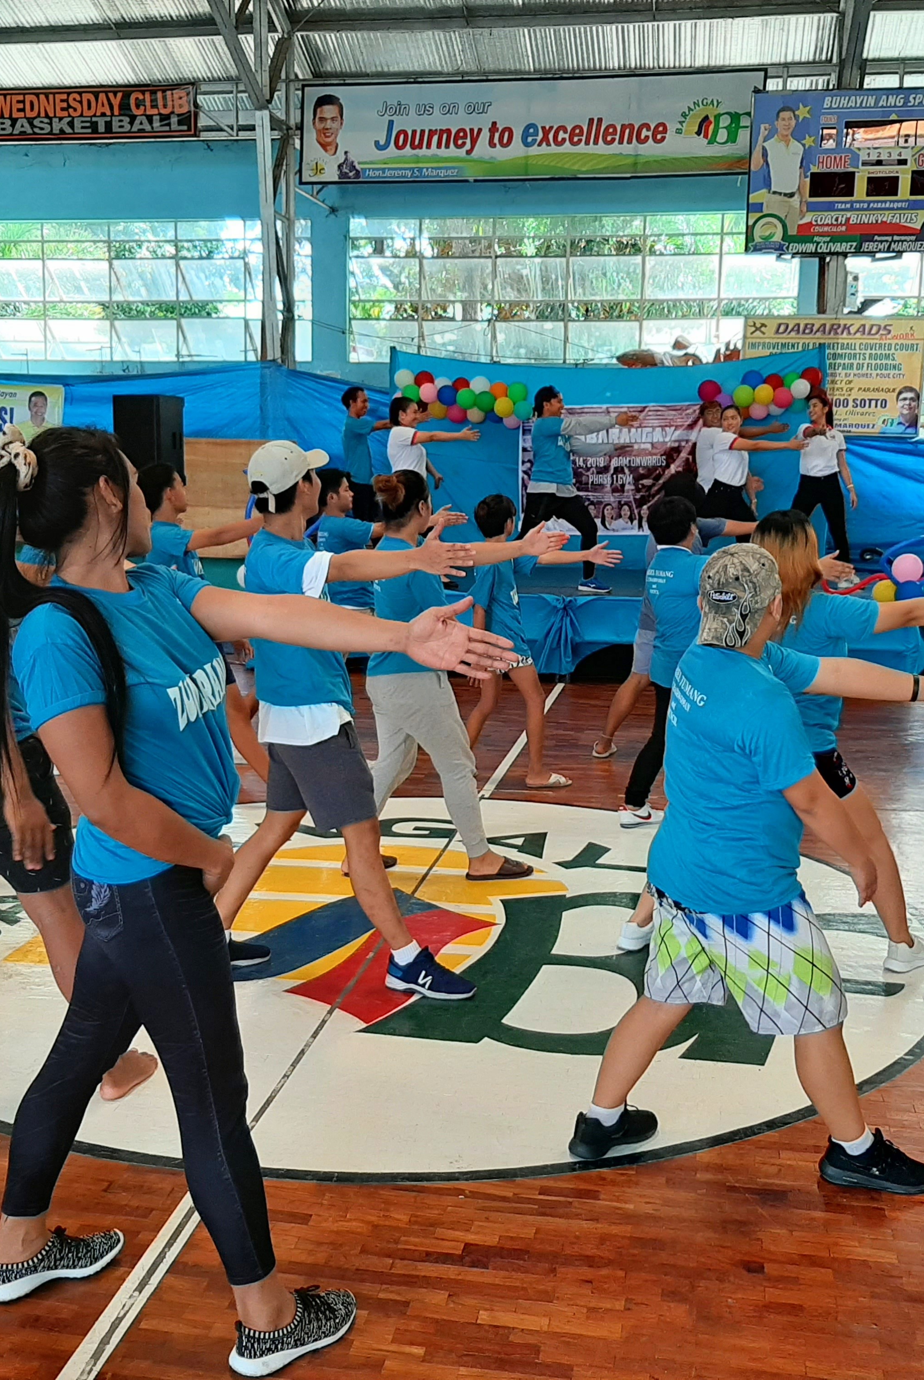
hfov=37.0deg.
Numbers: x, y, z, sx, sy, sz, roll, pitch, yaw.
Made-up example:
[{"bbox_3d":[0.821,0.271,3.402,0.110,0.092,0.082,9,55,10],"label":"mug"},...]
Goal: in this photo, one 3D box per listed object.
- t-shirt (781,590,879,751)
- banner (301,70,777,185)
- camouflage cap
[{"bbox_3d":[1.089,-0.059,4.229,0.350,0.510,0.410,-3,9,-25],"label":"t-shirt"},{"bbox_3d":[0.659,-5.775,14.211,4.790,0.980,0.060,2,9,10],"label":"banner"},{"bbox_3d":[0.562,-0.190,2.794,0.170,0.150,0.250,7,36,38],"label":"camouflage cap"}]

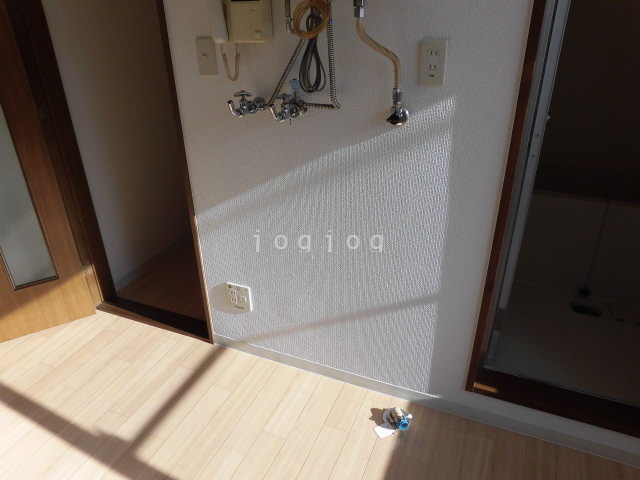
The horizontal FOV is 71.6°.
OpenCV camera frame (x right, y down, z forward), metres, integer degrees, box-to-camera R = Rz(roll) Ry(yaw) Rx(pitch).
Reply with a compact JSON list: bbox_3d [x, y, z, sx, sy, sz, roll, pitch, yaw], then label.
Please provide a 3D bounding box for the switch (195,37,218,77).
[{"bbox_3d":[-0.379,-0.612,1.484,0.071,0.120,0.014,10,27,21],"label":"switch"}]

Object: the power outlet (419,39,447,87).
[{"bbox_3d":[0.308,-0.485,1.219,0.071,0.120,0.014,10,27,21],"label":"power outlet"}]

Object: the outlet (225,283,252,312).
[{"bbox_3d":[-0.342,0.244,1.876,0.118,0.120,0.014,10,27,21],"label":"outlet"}]

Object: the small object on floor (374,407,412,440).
[{"bbox_3d":[0.267,0.664,1.619,0.118,0.045,0.135,10,27,21],"label":"small object on floor"}]

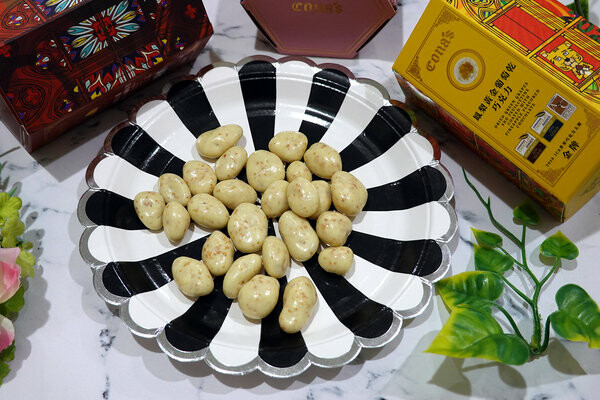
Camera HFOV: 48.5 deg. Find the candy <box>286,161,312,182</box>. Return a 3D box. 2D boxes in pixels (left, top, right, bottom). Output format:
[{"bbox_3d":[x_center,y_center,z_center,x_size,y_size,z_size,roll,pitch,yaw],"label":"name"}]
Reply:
[{"bbox_3d":[0.000,-0.015,0.387,0.015,0.013,0.016,-10,58,-7],"label":"candy"}]

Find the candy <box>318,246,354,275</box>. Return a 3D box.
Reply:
[{"bbox_3d":[0.022,0.035,0.398,0.021,0.015,0.017,4,57,1],"label":"candy"}]

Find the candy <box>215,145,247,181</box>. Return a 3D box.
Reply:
[{"bbox_3d":[-0.045,-0.024,0.436,0.017,0.016,0.029,25,60,15],"label":"candy"}]

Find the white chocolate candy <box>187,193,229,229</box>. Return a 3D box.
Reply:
[{"bbox_3d":[-0.053,0.007,0.389,0.027,0.018,0.019,31,62,17],"label":"white chocolate candy"}]

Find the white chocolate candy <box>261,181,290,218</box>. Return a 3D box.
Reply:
[{"bbox_3d":[-0.013,0.000,0.377,0.016,0.014,0.025,15,58,9],"label":"white chocolate candy"}]

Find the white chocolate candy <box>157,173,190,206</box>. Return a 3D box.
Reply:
[{"bbox_3d":[-0.075,-0.006,0.398,0.017,0.016,0.025,-28,62,-17],"label":"white chocolate candy"}]

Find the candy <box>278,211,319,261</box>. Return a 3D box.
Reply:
[{"bbox_3d":[-0.001,0.020,0.378,0.020,0.019,0.034,-19,60,-13],"label":"candy"}]

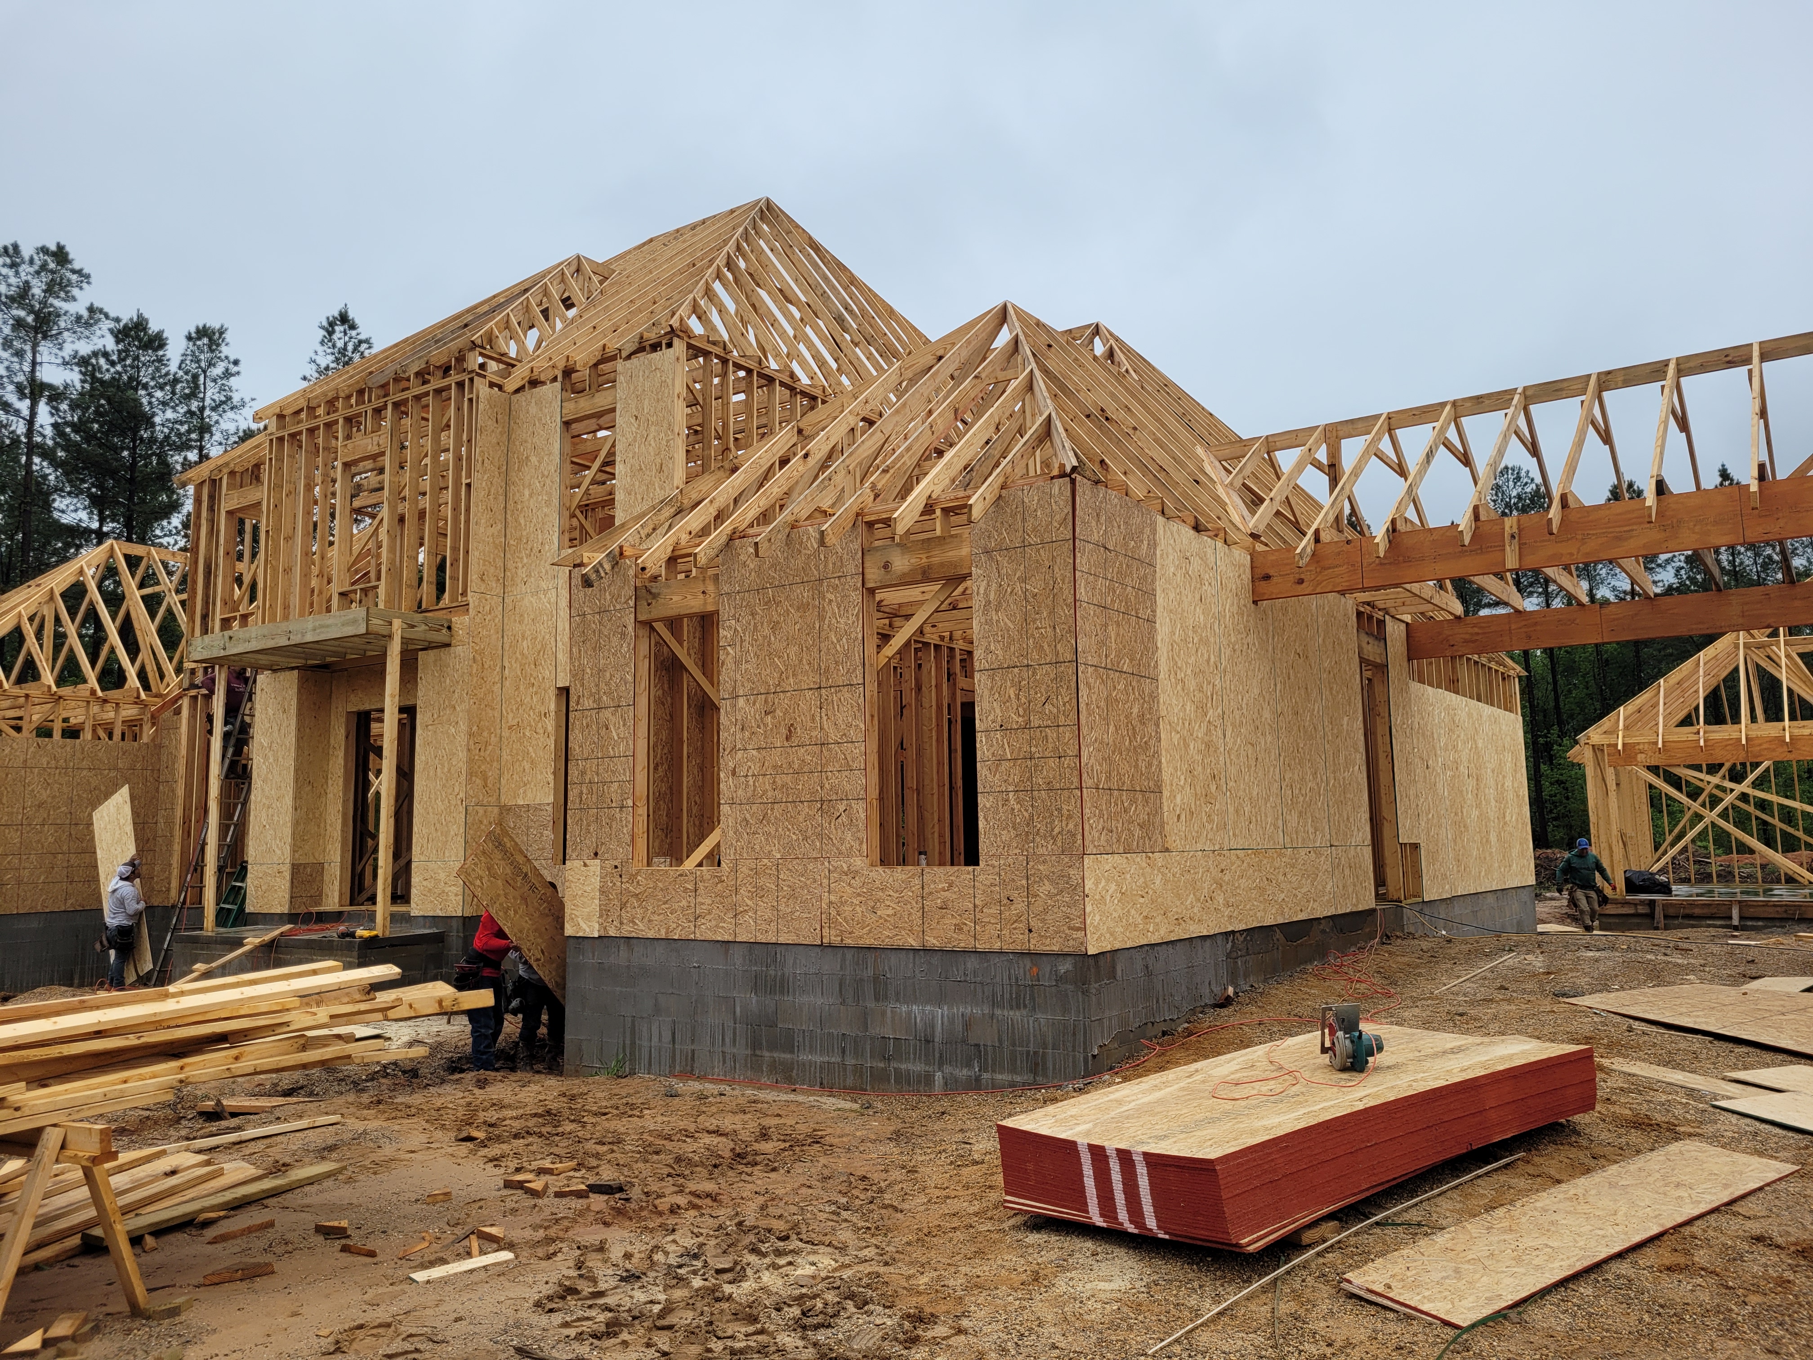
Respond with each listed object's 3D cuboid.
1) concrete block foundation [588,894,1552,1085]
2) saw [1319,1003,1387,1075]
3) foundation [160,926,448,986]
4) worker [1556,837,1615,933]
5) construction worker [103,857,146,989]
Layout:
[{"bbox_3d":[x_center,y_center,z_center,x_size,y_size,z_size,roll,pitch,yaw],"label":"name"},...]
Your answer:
[{"bbox_3d":[3.266,3.096,15.629,4.790,1.080,14.350,-6,-8,34],"label":"concrete block foundation"},{"bbox_3d":[2.028,1.628,6.200,0.250,0.300,0.240,0,-7,-6],"label":"saw"},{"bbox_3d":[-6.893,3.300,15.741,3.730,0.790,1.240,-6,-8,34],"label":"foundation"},{"bbox_3d":[11.122,3.352,22.300,0.900,1.560,0.600,-3,-7,19],"label":"worker"},{"bbox_3d":[-10.421,3.247,18.150,0.520,1.740,0.550,-7,-9,40],"label":"construction worker"}]

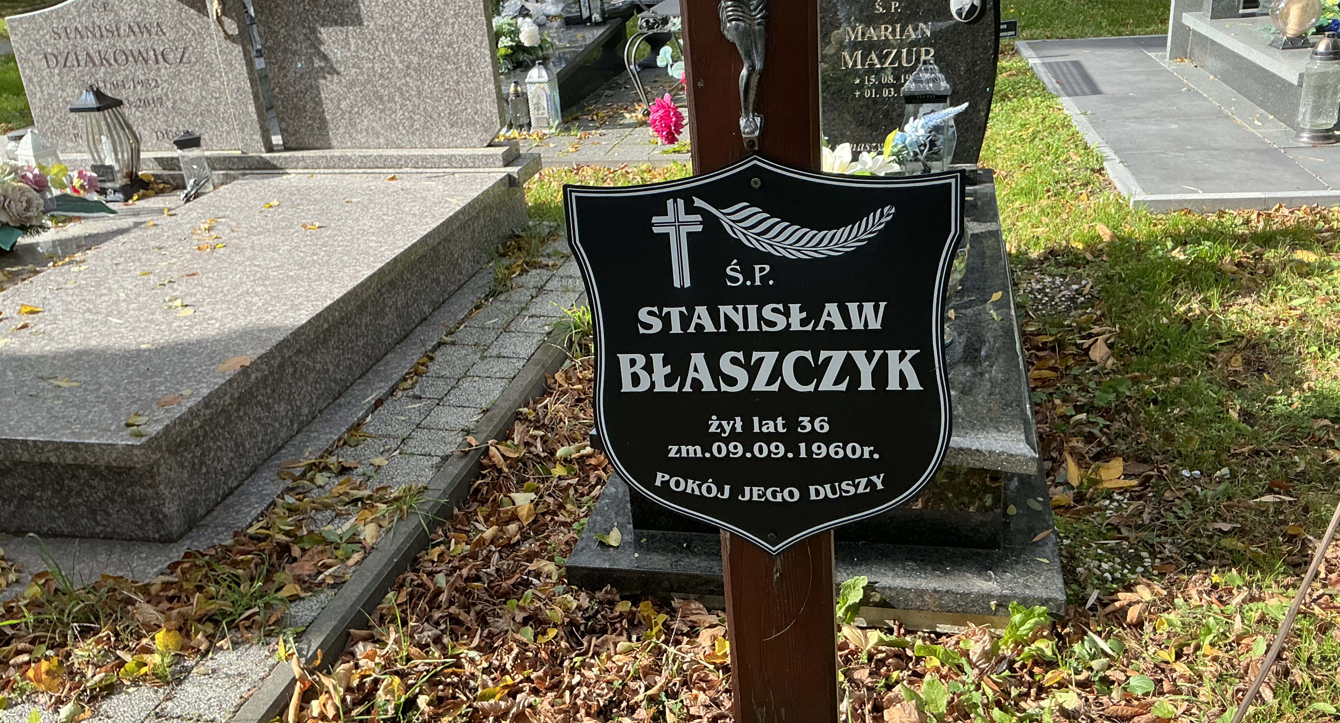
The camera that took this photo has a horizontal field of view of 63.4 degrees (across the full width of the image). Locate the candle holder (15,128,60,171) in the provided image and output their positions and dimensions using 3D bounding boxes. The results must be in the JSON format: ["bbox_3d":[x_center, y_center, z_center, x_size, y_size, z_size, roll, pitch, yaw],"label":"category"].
[{"bbox_3d":[-2.632,-0.829,4.534,0.145,0.285,0.145,7,27,25],"label":"candle holder"}]

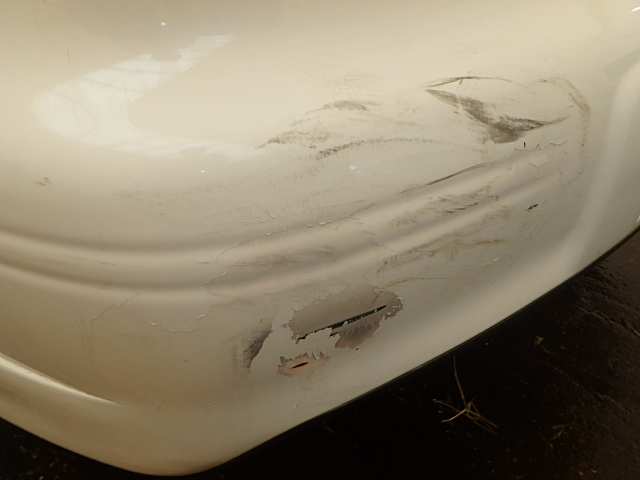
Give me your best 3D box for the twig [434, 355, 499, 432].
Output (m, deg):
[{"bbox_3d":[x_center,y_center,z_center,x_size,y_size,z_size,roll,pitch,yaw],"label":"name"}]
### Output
[{"bbox_3d":[0.202,0.228,0.939,0.080,0.025,0.145,-10,38,-13],"label":"twig"}]

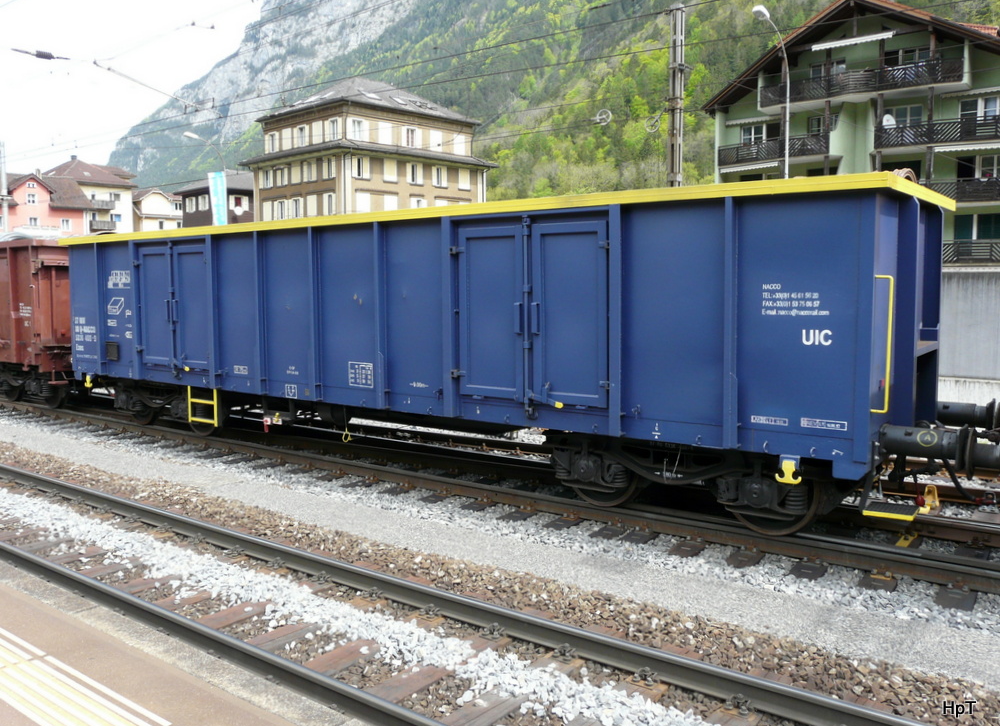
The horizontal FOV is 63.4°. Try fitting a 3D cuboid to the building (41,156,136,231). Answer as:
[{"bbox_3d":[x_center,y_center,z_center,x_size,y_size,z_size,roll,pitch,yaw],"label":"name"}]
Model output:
[{"bbox_3d":[-61.216,-20.550,119.075,13.000,18.630,11.500,5,7,42],"label":"building"}]

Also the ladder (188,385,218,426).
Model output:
[{"bbox_3d":[-4.278,0.621,11.665,0.710,0.550,0.060,4,7,36],"label":"ladder"}]

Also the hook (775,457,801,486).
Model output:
[{"bbox_3d":[2.412,0.903,6.760,0.215,0.215,0.060,4,7,36],"label":"hook"}]

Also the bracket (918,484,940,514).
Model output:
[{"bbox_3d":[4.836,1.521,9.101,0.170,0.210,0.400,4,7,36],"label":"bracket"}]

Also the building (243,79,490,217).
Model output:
[{"bbox_3d":[-12.232,-17.007,78.786,15.200,21.270,18.200,5,7,42],"label":"building"}]

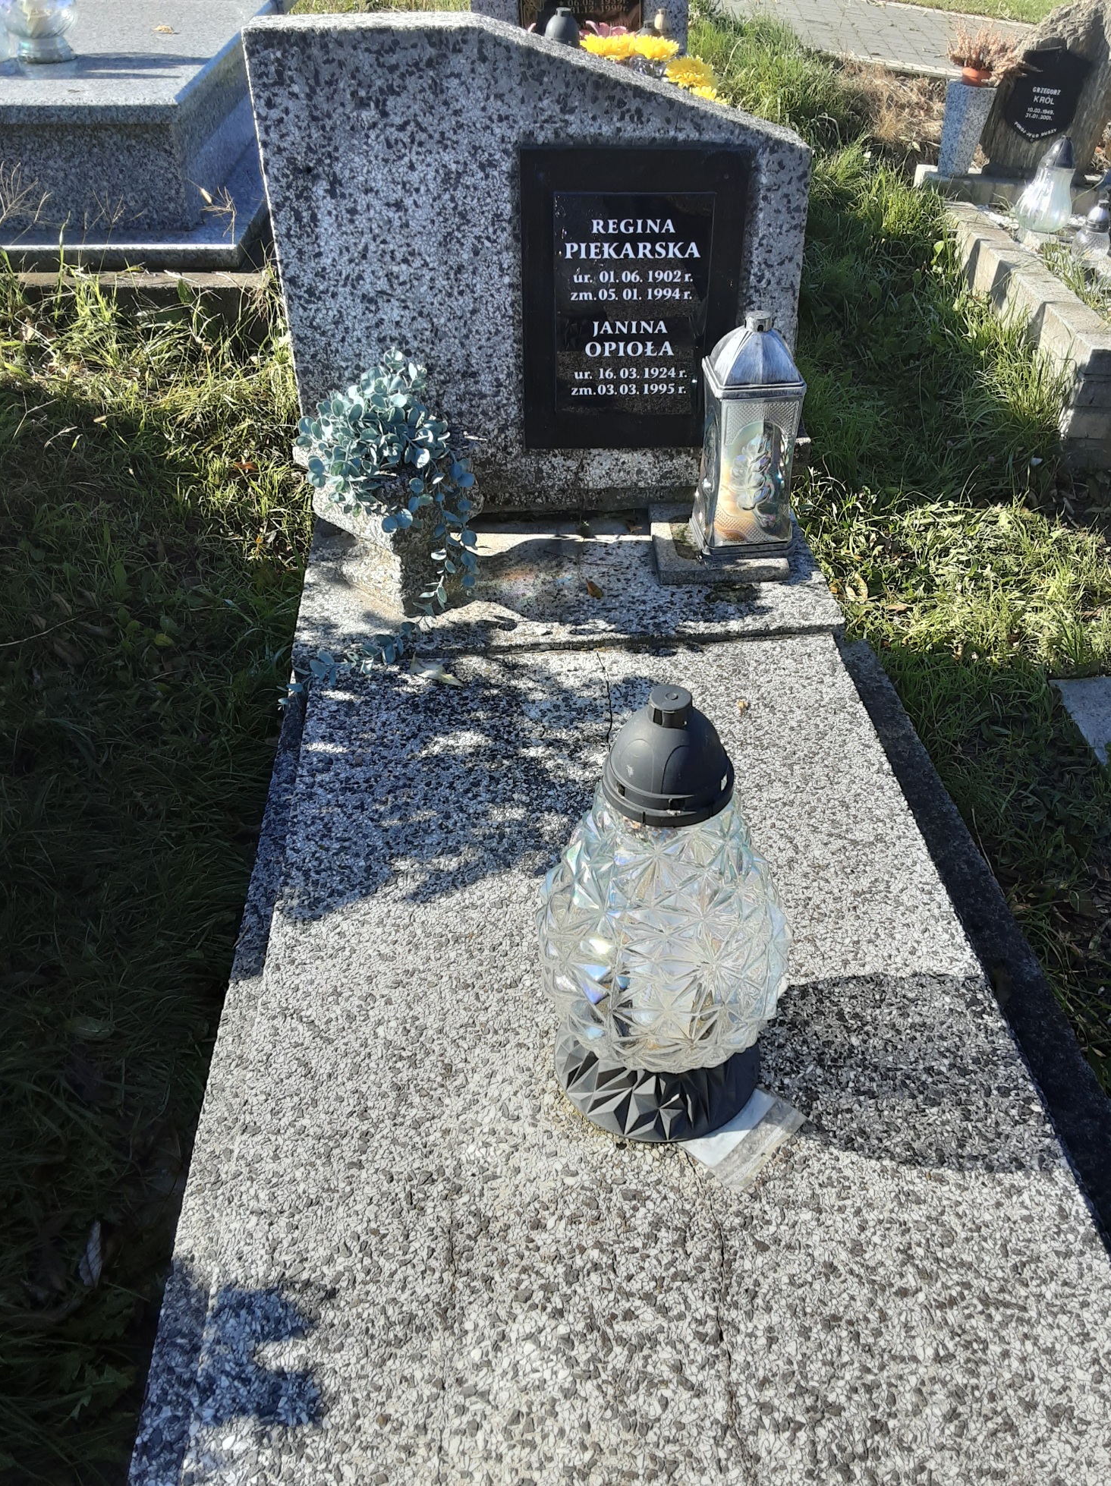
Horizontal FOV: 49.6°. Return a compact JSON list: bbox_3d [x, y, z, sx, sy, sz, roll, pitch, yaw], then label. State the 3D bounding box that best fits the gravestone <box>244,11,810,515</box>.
[{"bbox_3d":[-0.022,-0.674,1.753,0.728,0.660,0.137,-2,36,-2],"label":"gravestone"}]

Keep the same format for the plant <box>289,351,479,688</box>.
[{"bbox_3d":[-0.221,-0.319,1.544,0.254,0.361,0.303,-2,36,-2],"label":"plant"}]

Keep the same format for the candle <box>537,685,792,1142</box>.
[{"bbox_3d":[0.079,0.119,0.949,0.202,0.384,0.202,-2,36,-2],"label":"candle"}]

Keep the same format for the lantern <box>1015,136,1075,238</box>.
[{"bbox_3d":[1.467,-1.658,3.565,0.156,0.256,0.156,-2,36,-2],"label":"lantern"}]

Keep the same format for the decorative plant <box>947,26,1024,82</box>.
[{"bbox_3d":[1.335,-2.145,3.779,0.254,0.186,0.234,-2,36,-2],"label":"decorative plant"}]

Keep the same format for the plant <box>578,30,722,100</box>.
[{"bbox_3d":[0.242,-1.706,3.127,0.371,0.264,0.274,-2,36,-2],"label":"plant"}]

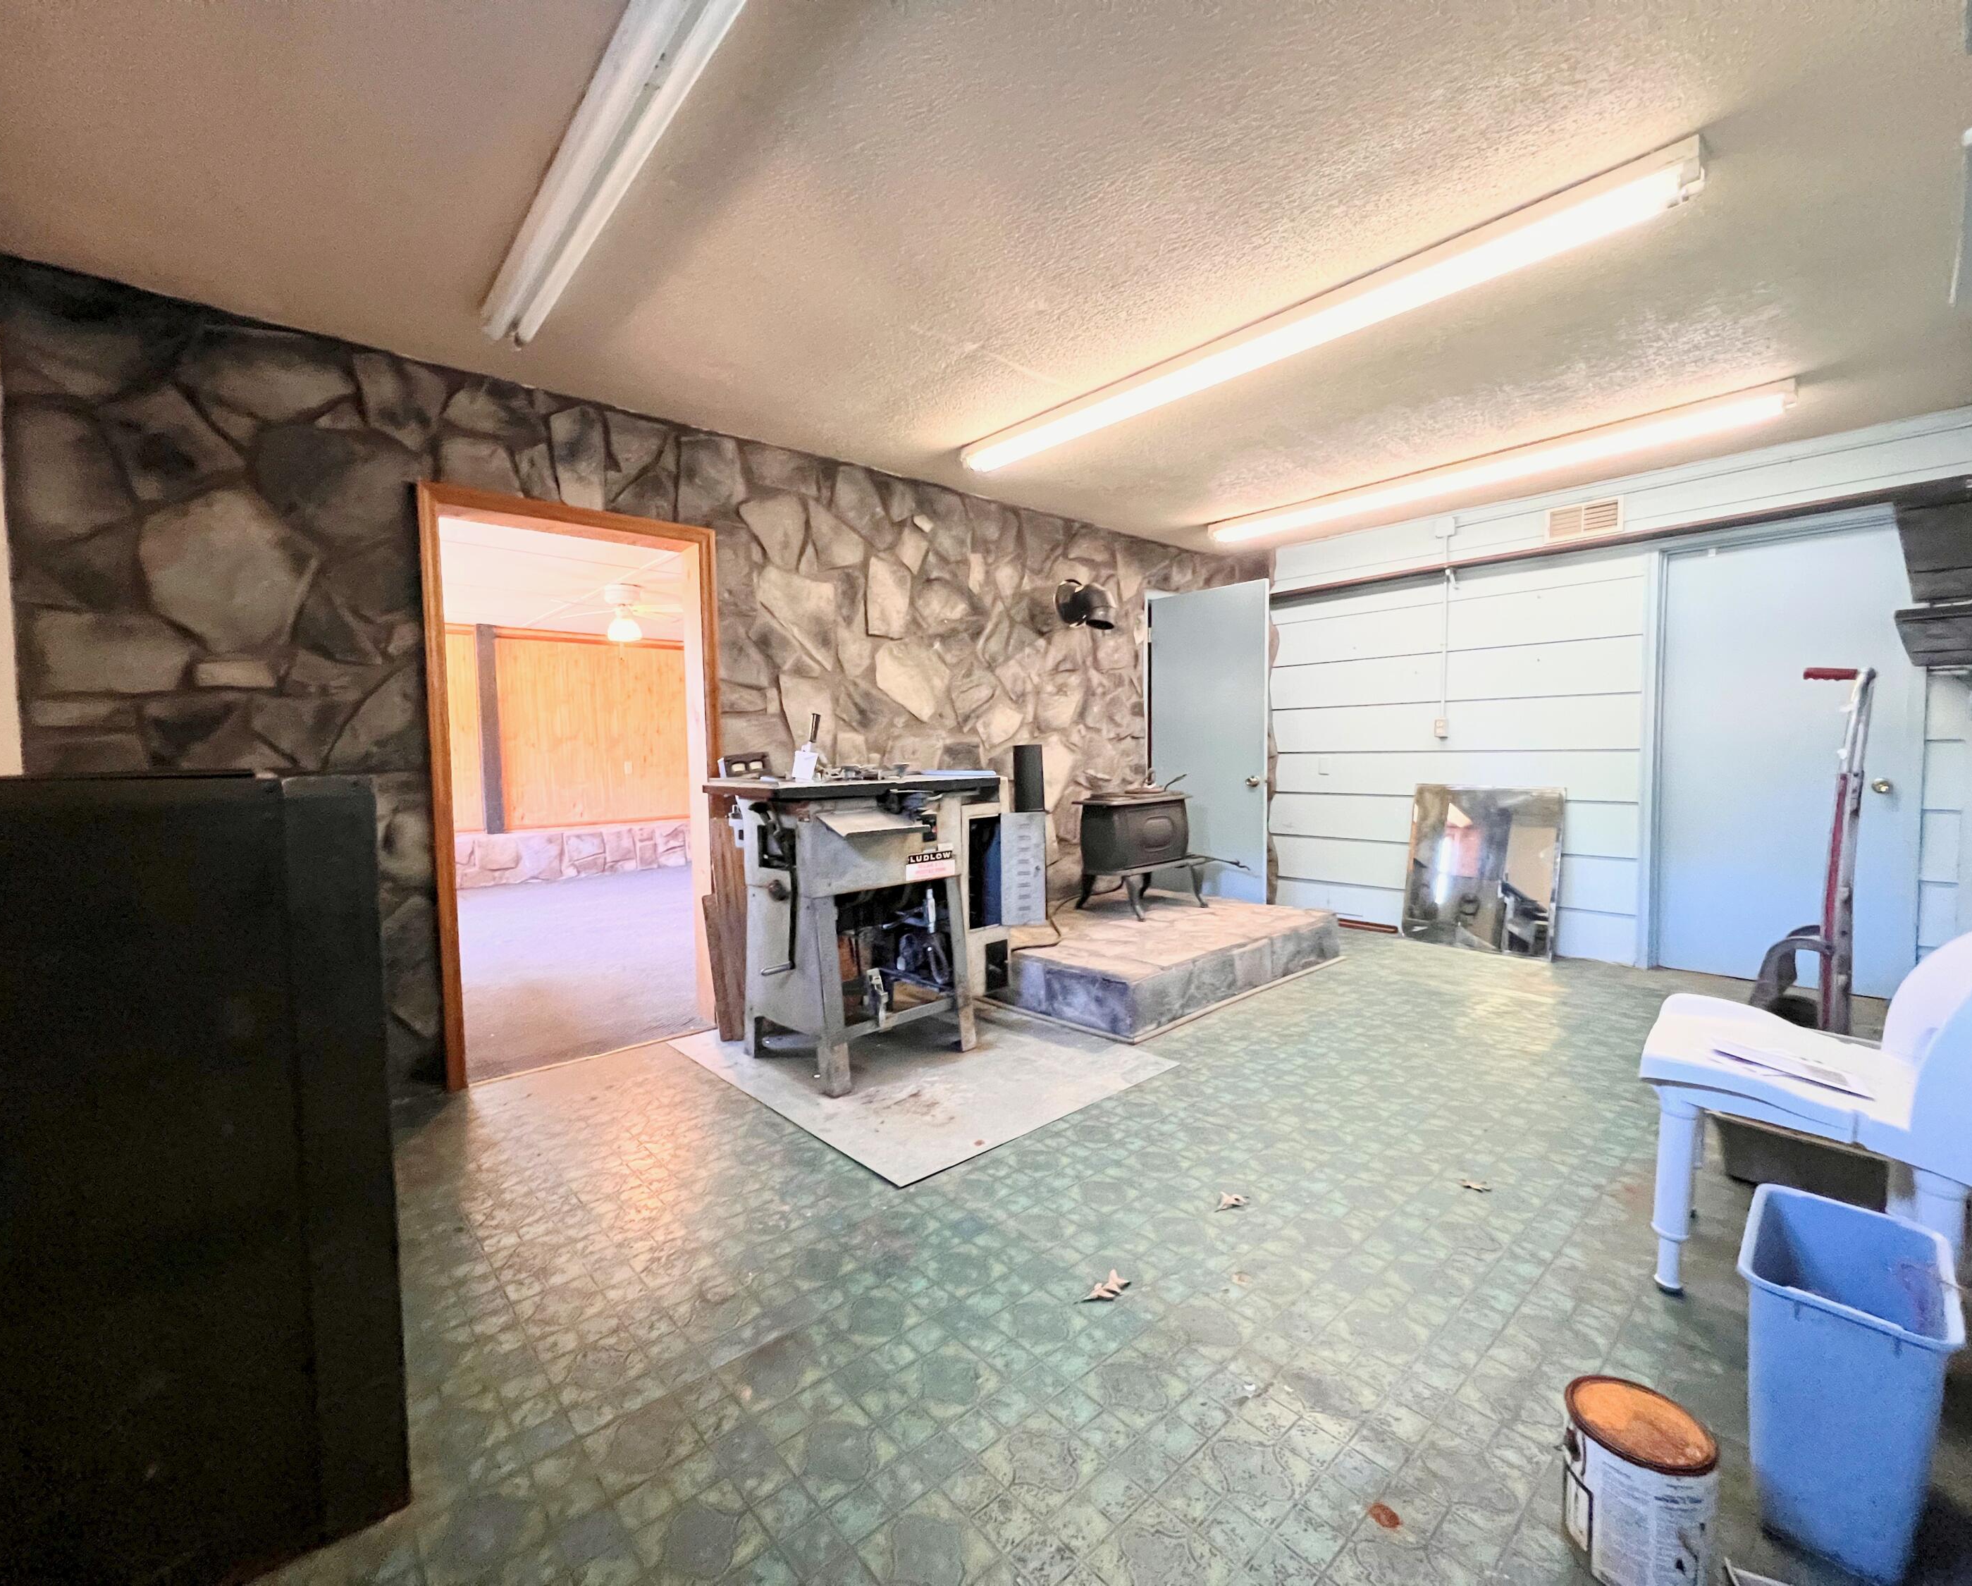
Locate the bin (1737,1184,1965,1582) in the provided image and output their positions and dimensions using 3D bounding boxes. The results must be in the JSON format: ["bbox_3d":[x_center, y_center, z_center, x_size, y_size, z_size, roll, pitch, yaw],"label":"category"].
[{"bbox_3d":[1.275,0.874,1.188,0.340,0.390,0.215,-4,4,-42],"label":"bin"}]

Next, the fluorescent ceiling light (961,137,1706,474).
[{"bbox_3d":[0.766,-1.427,2.641,0.115,0.100,2.430,-4,4,-44],"label":"fluorescent ceiling light"}]

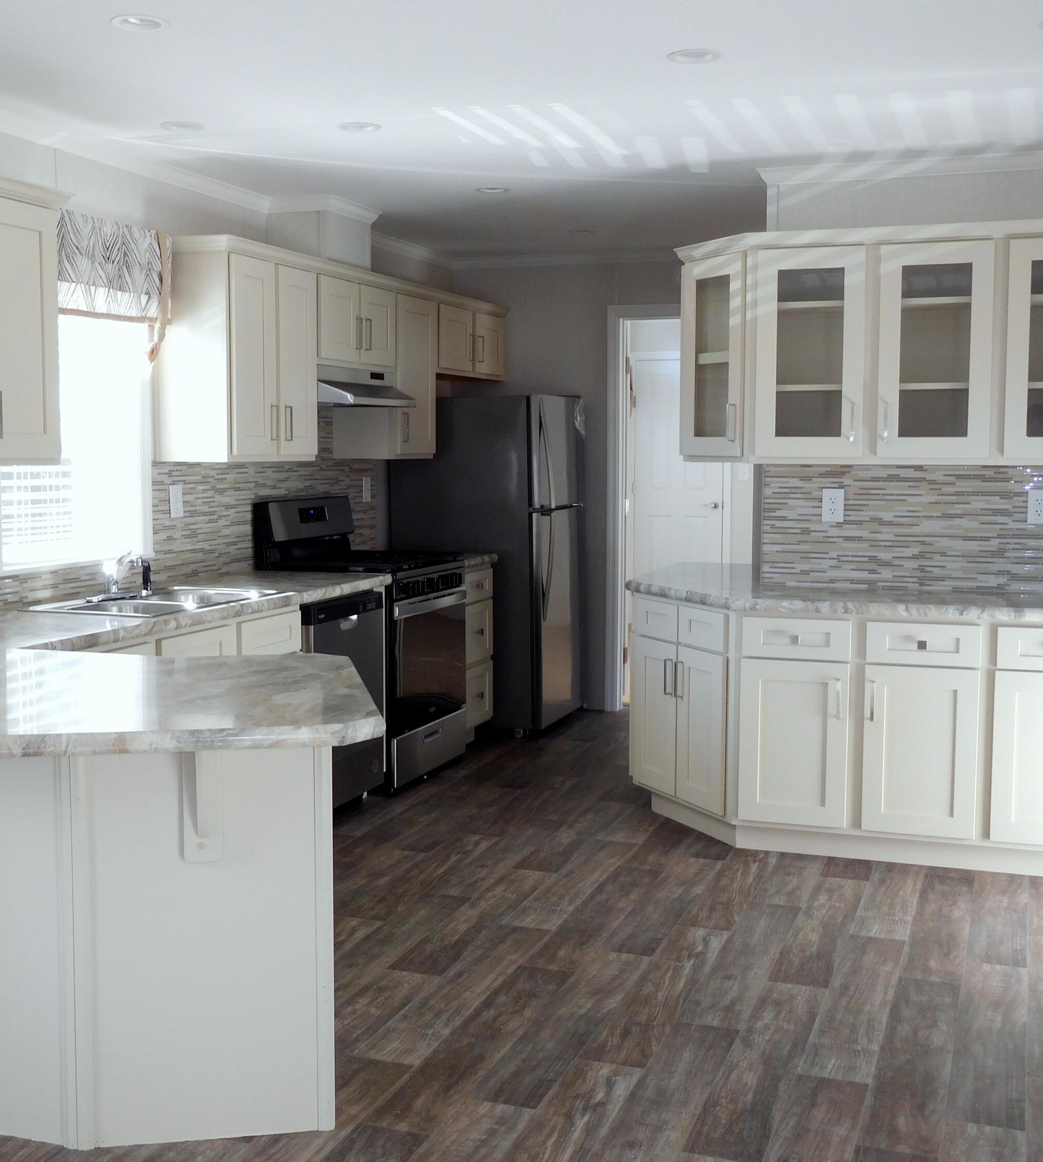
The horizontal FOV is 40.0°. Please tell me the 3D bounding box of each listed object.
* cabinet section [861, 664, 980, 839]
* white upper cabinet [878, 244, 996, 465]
[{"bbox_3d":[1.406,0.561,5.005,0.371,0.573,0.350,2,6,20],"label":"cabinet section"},{"bbox_3d":[1.483,-0.812,5.107,0.387,0.738,0.344,2,6,20],"label":"white upper cabinet"}]

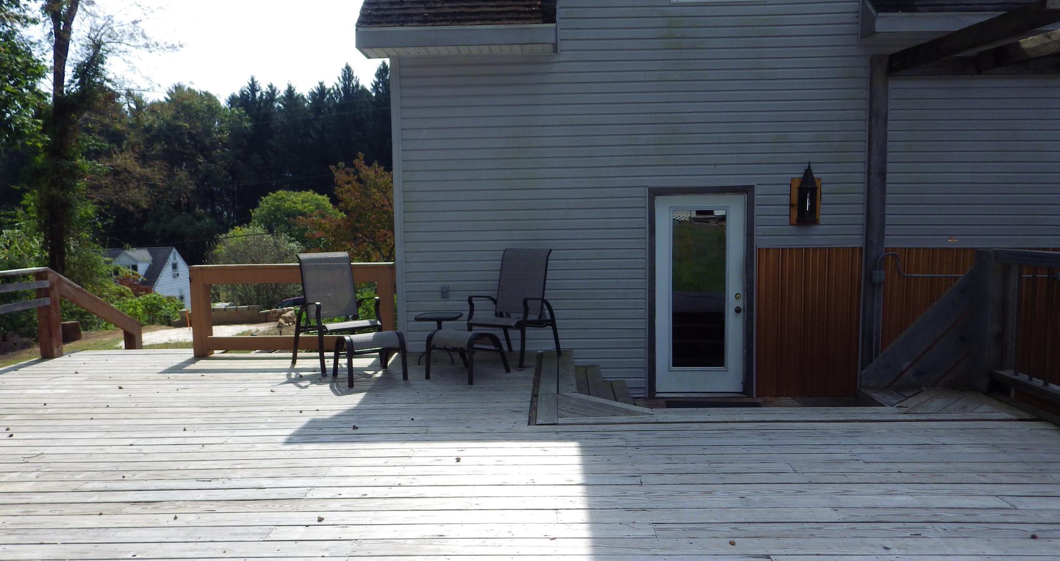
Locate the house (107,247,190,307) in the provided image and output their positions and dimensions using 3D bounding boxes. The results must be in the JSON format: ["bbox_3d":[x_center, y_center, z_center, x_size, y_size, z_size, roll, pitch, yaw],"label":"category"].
[{"bbox_3d":[-33.219,0.564,54.291,8.400,6.100,6.500,-1,5,-5],"label":"house"}]

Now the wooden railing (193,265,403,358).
[{"bbox_3d":[-2.371,0.297,6.793,2.030,0.915,0.150,-1,5,1],"label":"wooden railing"}]

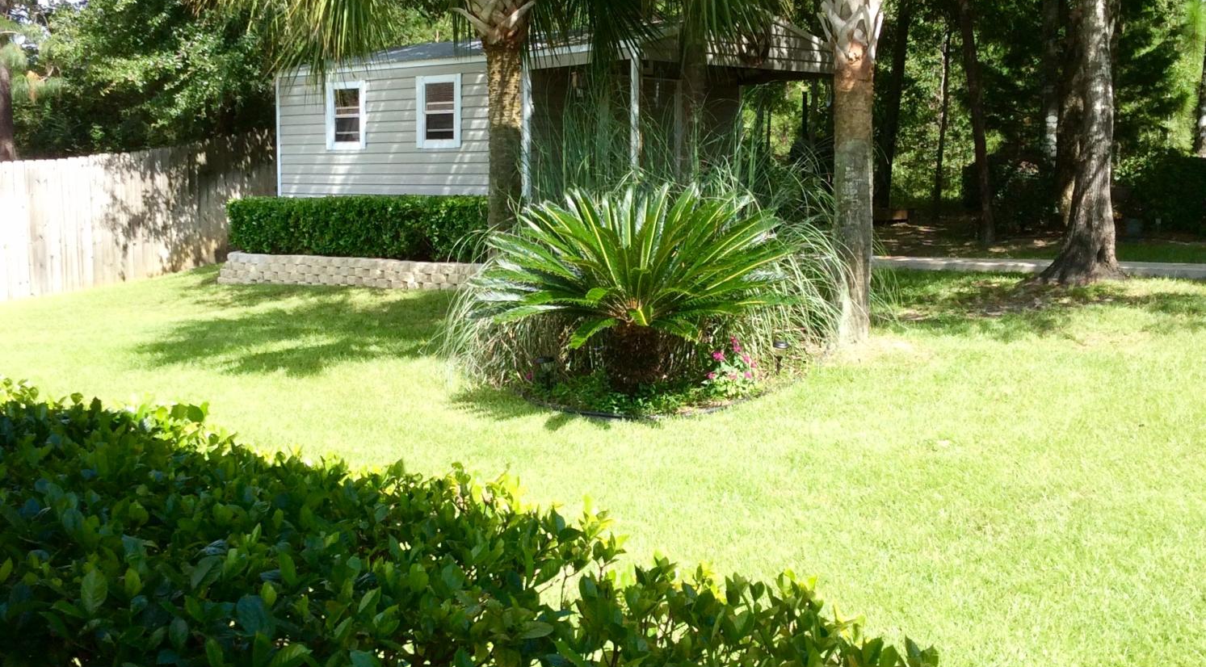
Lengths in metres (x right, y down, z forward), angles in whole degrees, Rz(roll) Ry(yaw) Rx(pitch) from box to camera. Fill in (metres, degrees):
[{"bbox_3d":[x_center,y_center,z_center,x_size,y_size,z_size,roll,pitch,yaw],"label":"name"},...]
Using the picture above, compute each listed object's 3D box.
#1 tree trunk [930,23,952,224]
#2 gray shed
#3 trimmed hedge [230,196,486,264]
[{"bbox_3d":[7.079,-4.397,31.210,0.420,4.109,0.350,0,6,0],"label":"tree trunk"},{"bbox_3d":[-0.562,-2.533,19.353,6.220,2.820,4.600,5,8,41],"label":"gray shed"},{"bbox_3d":[-2.513,-1.239,17.340,4.846,0.707,0.900,5,8,41],"label":"trimmed hedge"}]

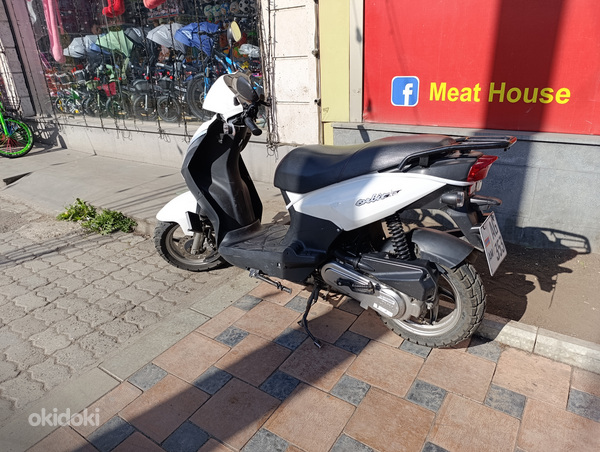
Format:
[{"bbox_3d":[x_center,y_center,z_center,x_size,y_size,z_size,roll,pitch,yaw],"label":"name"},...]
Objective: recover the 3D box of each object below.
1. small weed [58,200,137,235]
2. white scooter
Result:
[{"bbox_3d":[-1.534,-0.068,3.013,0.620,0.160,0.260,6,24,21],"label":"small weed"},{"bbox_3d":[-0.010,-0.122,1.785,1.720,1.060,0.580,13,27,33],"label":"white scooter"}]

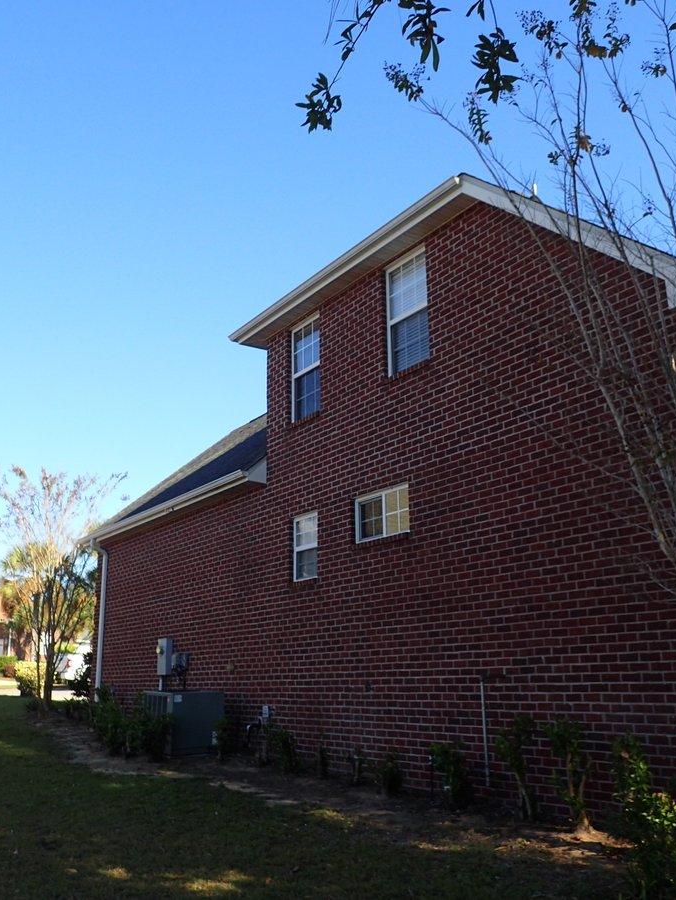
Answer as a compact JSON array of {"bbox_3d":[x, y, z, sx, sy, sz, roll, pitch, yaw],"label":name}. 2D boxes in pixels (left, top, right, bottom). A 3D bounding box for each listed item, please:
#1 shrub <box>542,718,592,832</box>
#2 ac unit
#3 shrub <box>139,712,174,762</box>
[{"bbox_3d":[1.787,2.521,6.751,0.378,0.821,0.378,-4,-15,13],"label":"shrub"},{"bbox_3d":[-2.200,3.880,12.382,0.830,0.818,0.900,9,-18,-33],"label":"ac unit"},{"bbox_3d":[-2.326,3.671,11.111,0.452,0.585,0.452,2,-15,-11],"label":"shrub"}]

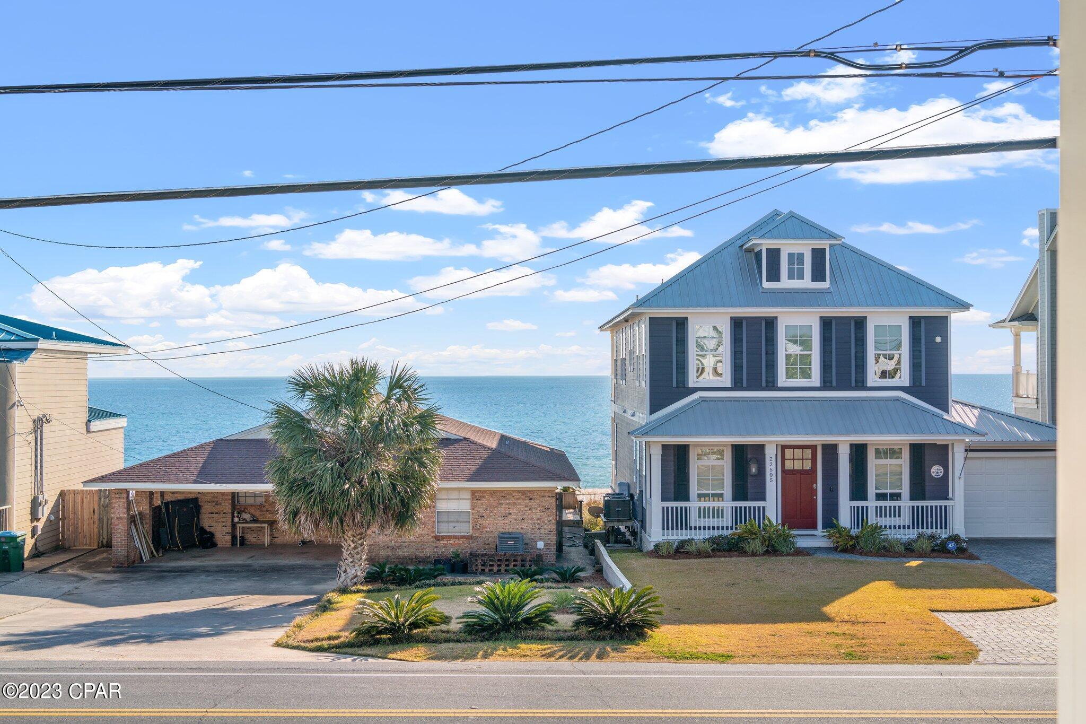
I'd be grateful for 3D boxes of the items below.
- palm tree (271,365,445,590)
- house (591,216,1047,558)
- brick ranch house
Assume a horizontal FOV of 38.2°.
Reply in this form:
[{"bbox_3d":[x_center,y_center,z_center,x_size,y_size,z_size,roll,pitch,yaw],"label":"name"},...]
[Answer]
[{"bbox_3d":[-4.620,2.700,38.400,4.300,5.600,4.200,0,0,0],"label":"palm tree"},{"bbox_3d":[9.150,0.210,53.900,13.600,10.100,21.200,0,0,-1],"label":"house"},{"bbox_3d":[-5.750,3.250,50.000,13.300,4.450,16.400,0,0,-1],"label":"brick ranch house"}]

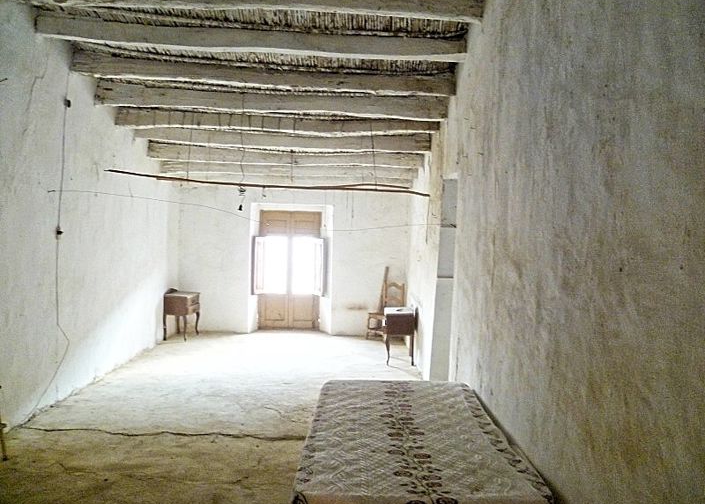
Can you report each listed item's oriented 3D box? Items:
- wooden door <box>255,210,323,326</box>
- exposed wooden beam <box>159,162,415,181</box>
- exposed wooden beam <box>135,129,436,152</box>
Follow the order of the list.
[{"bbox_3d":[-1.104,0.318,10.229,1.127,2.120,0.080,1,1,0],"label":"wooden door"},{"bbox_3d":[-0.977,-1.226,8.650,3.836,0.180,0.160,1,1,-2],"label":"exposed wooden beam"},{"bbox_3d":[-0.864,-1.441,7.309,3.754,0.180,0.160,1,1,-2],"label":"exposed wooden beam"}]

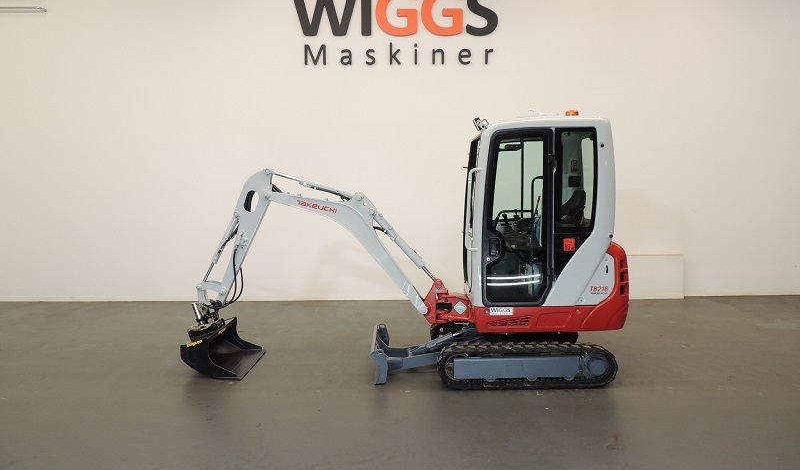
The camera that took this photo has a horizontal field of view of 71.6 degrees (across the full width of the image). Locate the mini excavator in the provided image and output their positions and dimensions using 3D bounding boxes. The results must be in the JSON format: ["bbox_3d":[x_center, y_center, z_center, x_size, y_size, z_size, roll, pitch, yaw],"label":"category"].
[{"bbox_3d":[0.080,0.085,5.450,4.120,2.500,1.300,0,1,0],"label":"mini excavator"}]

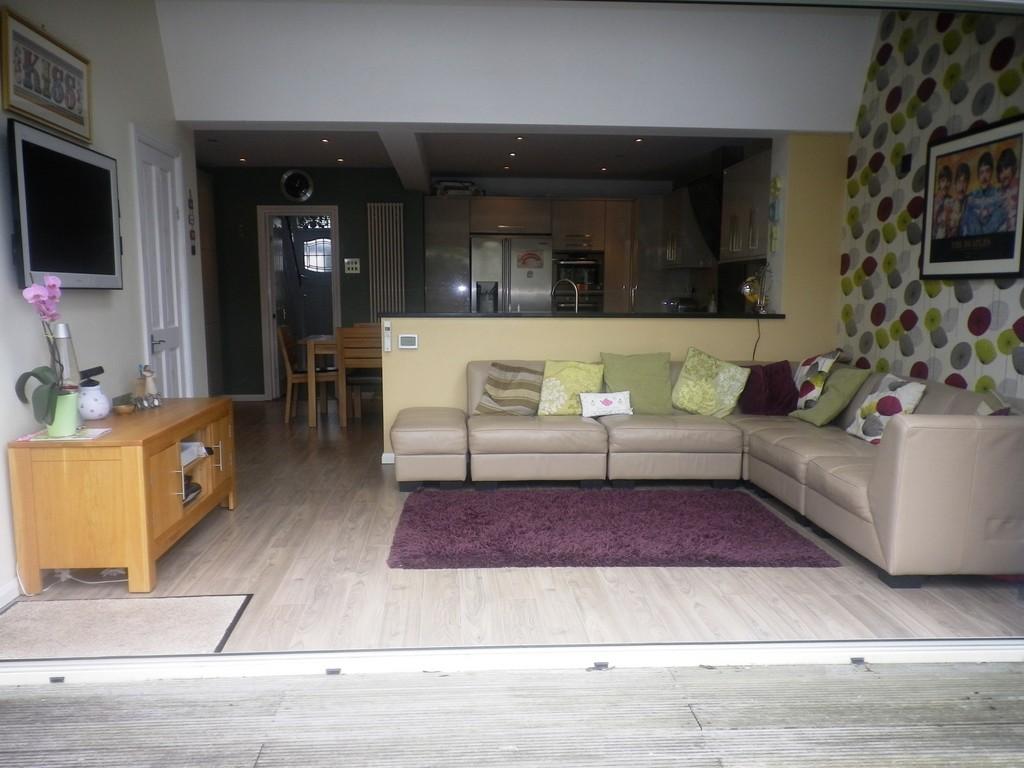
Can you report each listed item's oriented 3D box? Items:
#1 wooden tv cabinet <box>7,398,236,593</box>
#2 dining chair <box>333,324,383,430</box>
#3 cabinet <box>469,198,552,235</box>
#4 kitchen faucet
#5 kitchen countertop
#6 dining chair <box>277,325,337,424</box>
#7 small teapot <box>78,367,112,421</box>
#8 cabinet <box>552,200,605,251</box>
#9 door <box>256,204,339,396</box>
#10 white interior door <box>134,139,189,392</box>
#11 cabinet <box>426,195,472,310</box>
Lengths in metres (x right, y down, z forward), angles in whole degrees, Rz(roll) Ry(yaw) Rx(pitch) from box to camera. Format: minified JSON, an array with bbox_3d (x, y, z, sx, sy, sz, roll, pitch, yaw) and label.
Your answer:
[{"bbox_3d":[-1.694,0.447,3.787,0.492,0.593,1.260,0,6,-4],"label":"wooden tv cabinet"},{"bbox_3d":[-1.301,-0.085,7.469,0.450,0.870,0.580,0,7,-4],"label":"dining chair"},{"bbox_3d":[-0.024,-1.883,9.394,0.905,0.400,0.580,0,6,-4],"label":"cabinet"},{"bbox_3d":[0.397,-0.598,6.187,0.210,0.370,0.060,0,7,3],"label":"kitchen faucet"},{"bbox_3d":[0.488,-0.476,5.770,2.780,0.034,0.340,0,6,-4],"label":"kitchen countertop"},{"bbox_3d":[-1.819,-0.113,7.550,0.535,0.875,0.440,0,6,-4],"label":"dining chair"},{"bbox_3d":[-1.882,0.037,3.730,0.160,0.232,0.155,0,6,-4],"label":"small teapot"},{"bbox_3d":[0.723,-1.795,9.490,0.590,0.550,0.560,0,7,-4],"label":"cabinet"},{"bbox_3d":[-2.274,-0.862,8.941,0.840,2.060,0.120,0,7,-4],"label":"door"},{"bbox_3d":[-2.065,-0.391,4.907,0.060,2.010,0.720,0,6,-4],"label":"white interior door"},{"bbox_3d":[-0.720,-0.986,9.442,0.490,2.195,0.580,0,6,-4],"label":"cabinet"}]

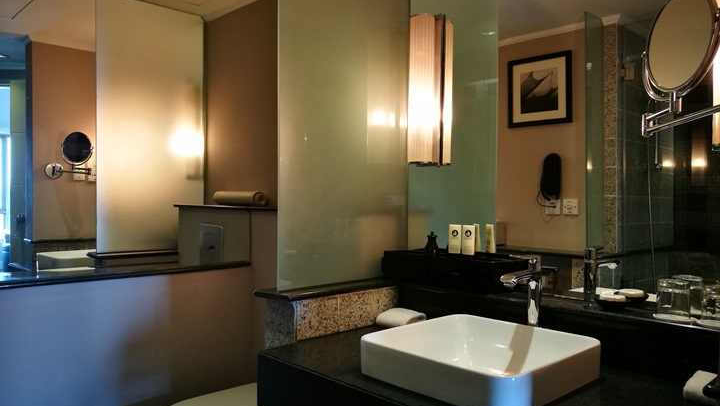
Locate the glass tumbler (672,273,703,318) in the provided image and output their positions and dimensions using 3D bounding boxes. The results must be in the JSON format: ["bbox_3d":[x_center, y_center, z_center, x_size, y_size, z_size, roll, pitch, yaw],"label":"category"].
[{"bbox_3d":[0.836,0.232,1.430,0.073,0.086,0.073,0,1,-44],"label":"glass tumbler"}]

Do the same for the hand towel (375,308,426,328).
[{"bbox_3d":[0.135,0.379,1.825,0.111,0.049,0.123,0,1,-44],"label":"hand towel"}]

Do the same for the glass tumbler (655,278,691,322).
[{"bbox_3d":[0.758,0.232,1.355,0.073,0.086,0.073,0,1,-44],"label":"glass tumbler"}]

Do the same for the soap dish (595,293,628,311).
[{"bbox_3d":[0.652,0.257,1.450,0.082,0.031,0.082,0,1,0],"label":"soap dish"}]

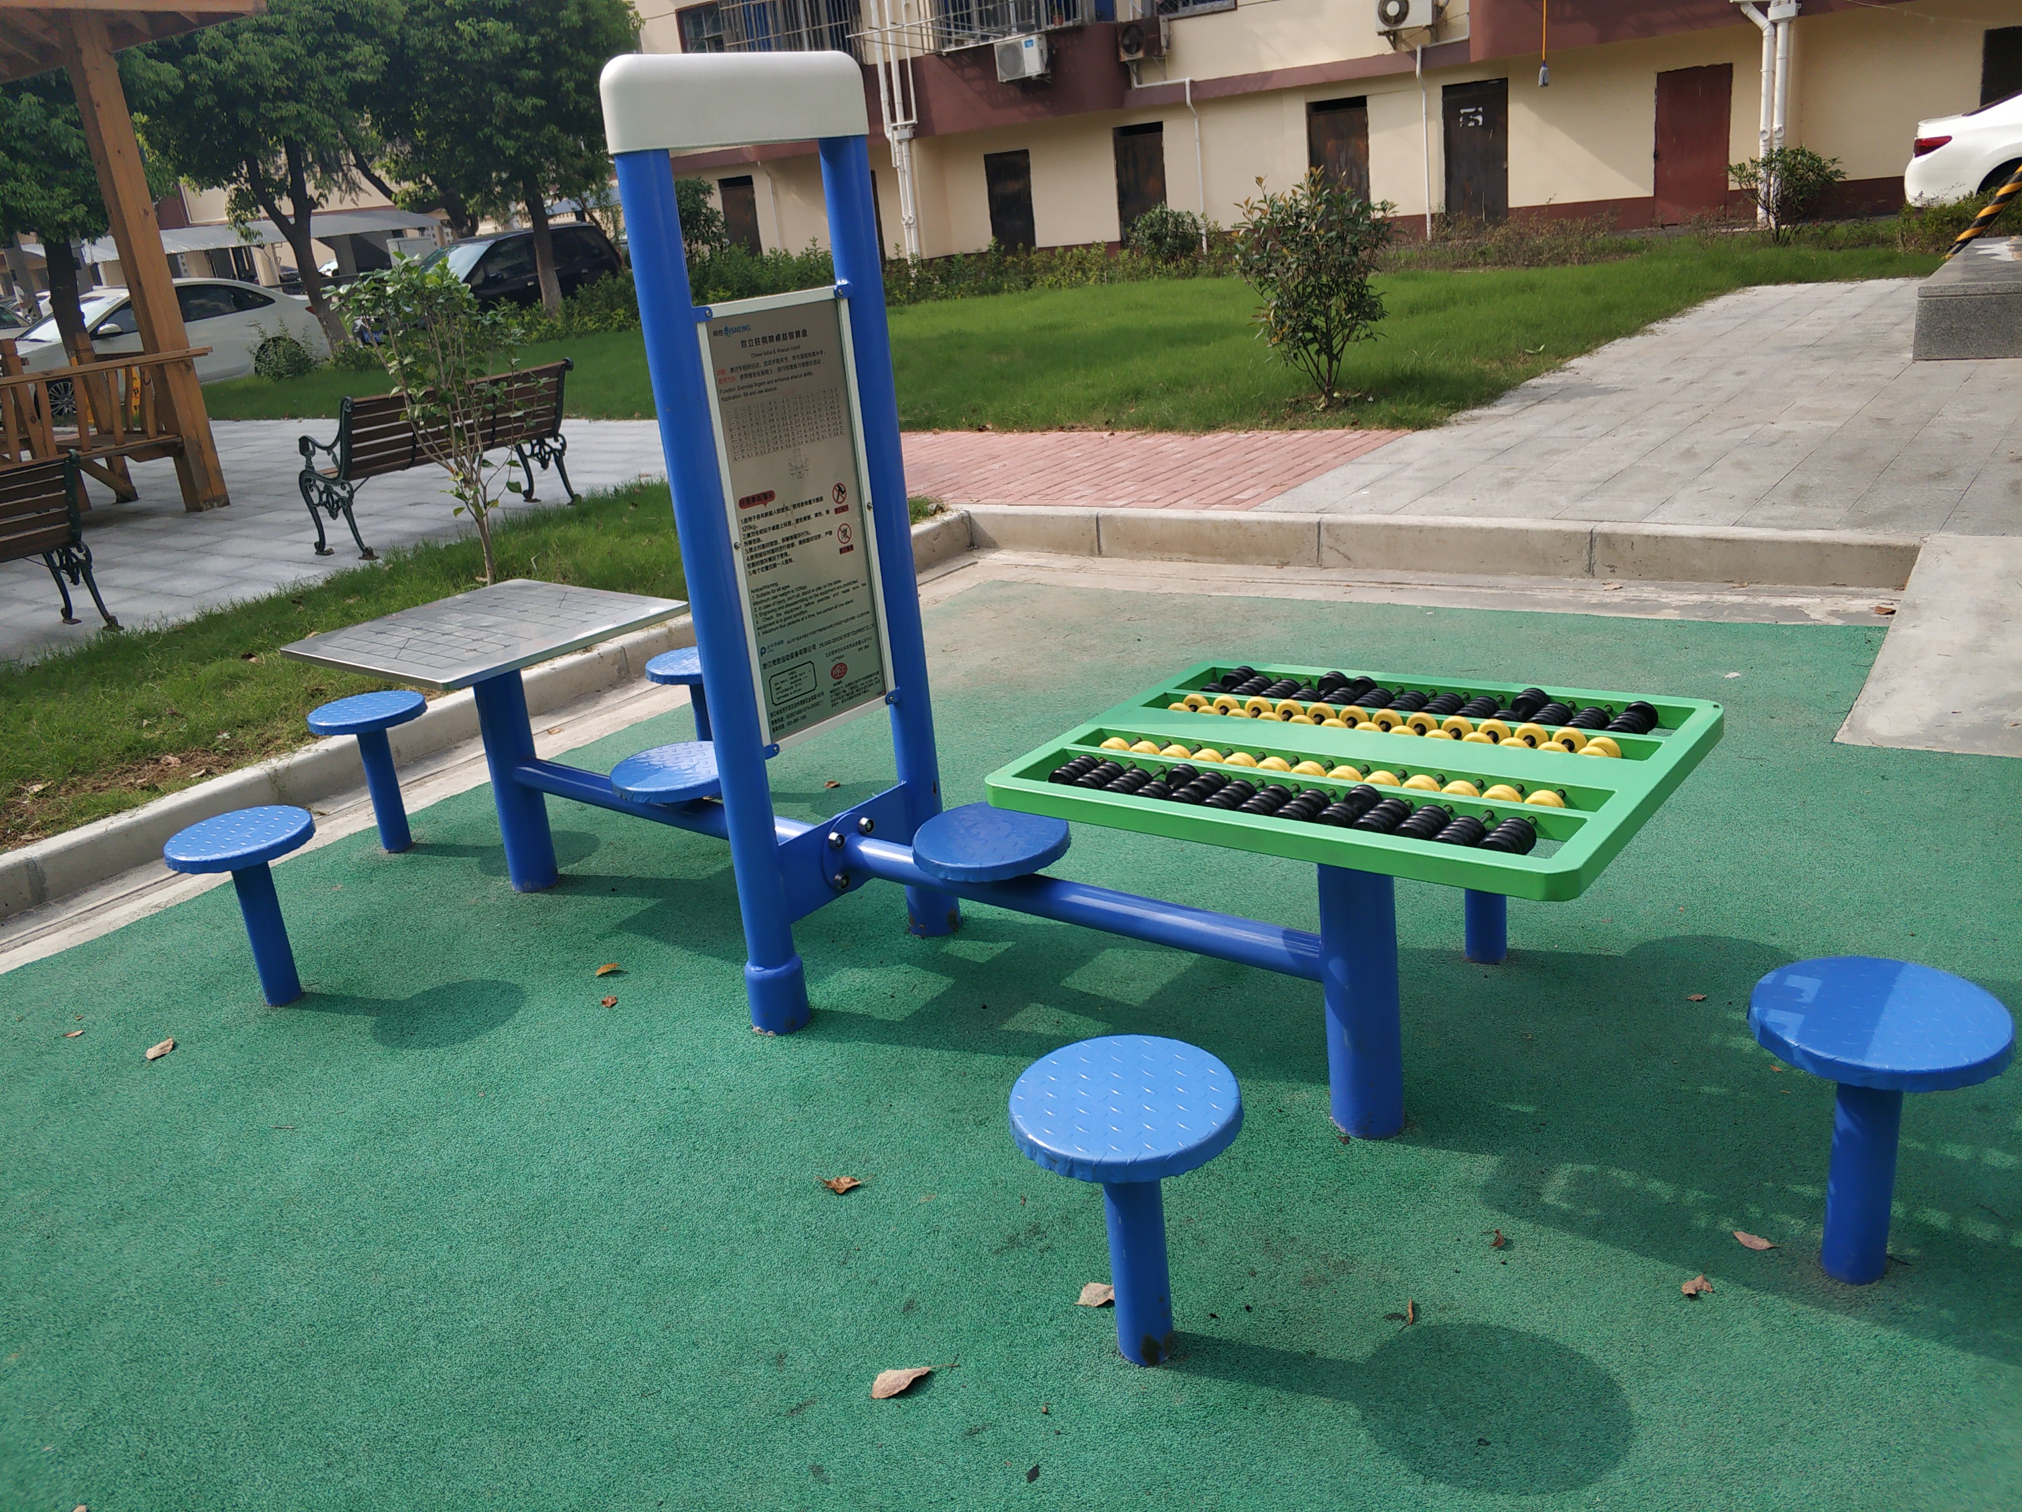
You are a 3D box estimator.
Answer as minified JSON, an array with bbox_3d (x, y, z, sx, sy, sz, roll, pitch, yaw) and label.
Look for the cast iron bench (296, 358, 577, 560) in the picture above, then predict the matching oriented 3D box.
[{"bbox_3d":[-2.869,-1.541,8.043,0.610,0.775,1.400,8,24,34],"label":"cast iron bench"}]

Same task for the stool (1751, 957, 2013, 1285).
[{"bbox_3d":[1.118,0.506,2.060,0.296,0.388,0.296,9,24,36],"label":"stool"}]

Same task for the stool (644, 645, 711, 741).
[{"bbox_3d":[-0.816,-0.076,4.303,0.296,0.388,0.296,9,24,36],"label":"stool"}]

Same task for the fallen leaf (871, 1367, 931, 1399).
[{"bbox_3d":[-0.152,0.827,2.093,0.088,0.017,0.050,-17,22,-28],"label":"fallen leaf"}]

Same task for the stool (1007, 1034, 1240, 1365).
[{"bbox_3d":[0.164,0.611,2.051,0.296,0.388,0.296,-5,19,2],"label":"stool"}]

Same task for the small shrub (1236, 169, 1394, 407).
[{"bbox_3d":[1.599,-2.477,8.287,0.831,1.178,0.831,9,24,36],"label":"small shrub"}]

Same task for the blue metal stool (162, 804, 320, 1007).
[{"bbox_3d":[-1.587,0.343,3.343,0.296,0.388,0.296,9,24,36],"label":"blue metal stool"}]

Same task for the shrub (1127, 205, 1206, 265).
[{"bbox_3d":[2.102,-7.001,21.279,1.100,1.000,1.100,-5,19,2],"label":"shrub"}]

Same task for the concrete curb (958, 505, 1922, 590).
[{"bbox_3d":[1.357,-0.826,6.009,3.662,0.172,0.150,8,23,34],"label":"concrete curb"}]

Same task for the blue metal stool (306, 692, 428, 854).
[{"bbox_3d":[-1.663,0.059,4.176,0.296,0.388,0.296,9,24,36],"label":"blue metal stool"}]

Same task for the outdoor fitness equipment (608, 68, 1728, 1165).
[{"bbox_3d":[0.185,-0.282,2.522,1.667,1.752,0.723,9,24,36],"label":"outdoor fitness equipment"}]

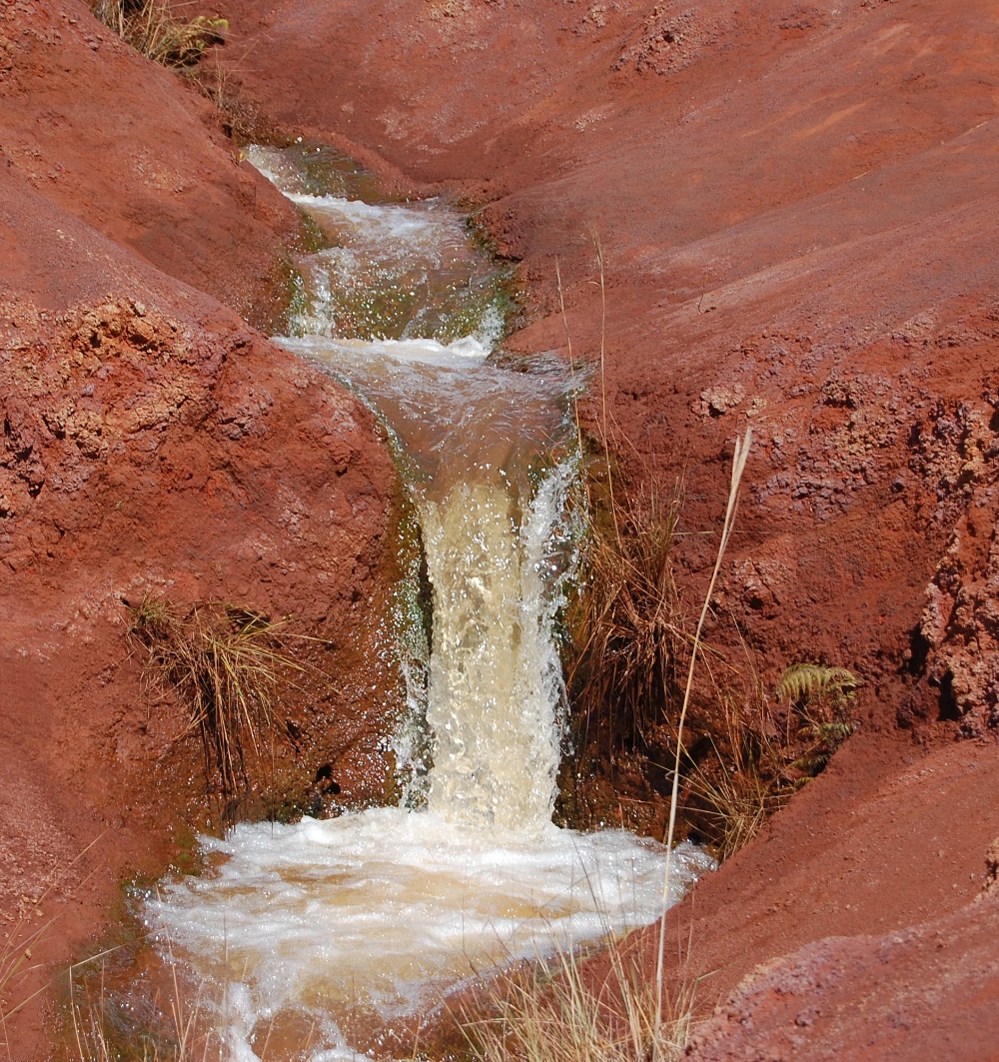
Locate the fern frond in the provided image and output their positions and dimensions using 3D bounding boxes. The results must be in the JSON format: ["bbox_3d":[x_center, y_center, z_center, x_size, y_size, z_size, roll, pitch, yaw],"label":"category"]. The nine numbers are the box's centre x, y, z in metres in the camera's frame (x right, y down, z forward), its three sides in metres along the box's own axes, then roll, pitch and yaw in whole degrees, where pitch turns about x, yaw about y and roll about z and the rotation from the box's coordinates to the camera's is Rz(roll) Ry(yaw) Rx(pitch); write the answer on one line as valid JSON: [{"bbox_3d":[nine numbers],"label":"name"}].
[{"bbox_3d":[0.787,0.382,9.000,0.210,0.085,0.120,0,17,0],"label":"fern frond"}]

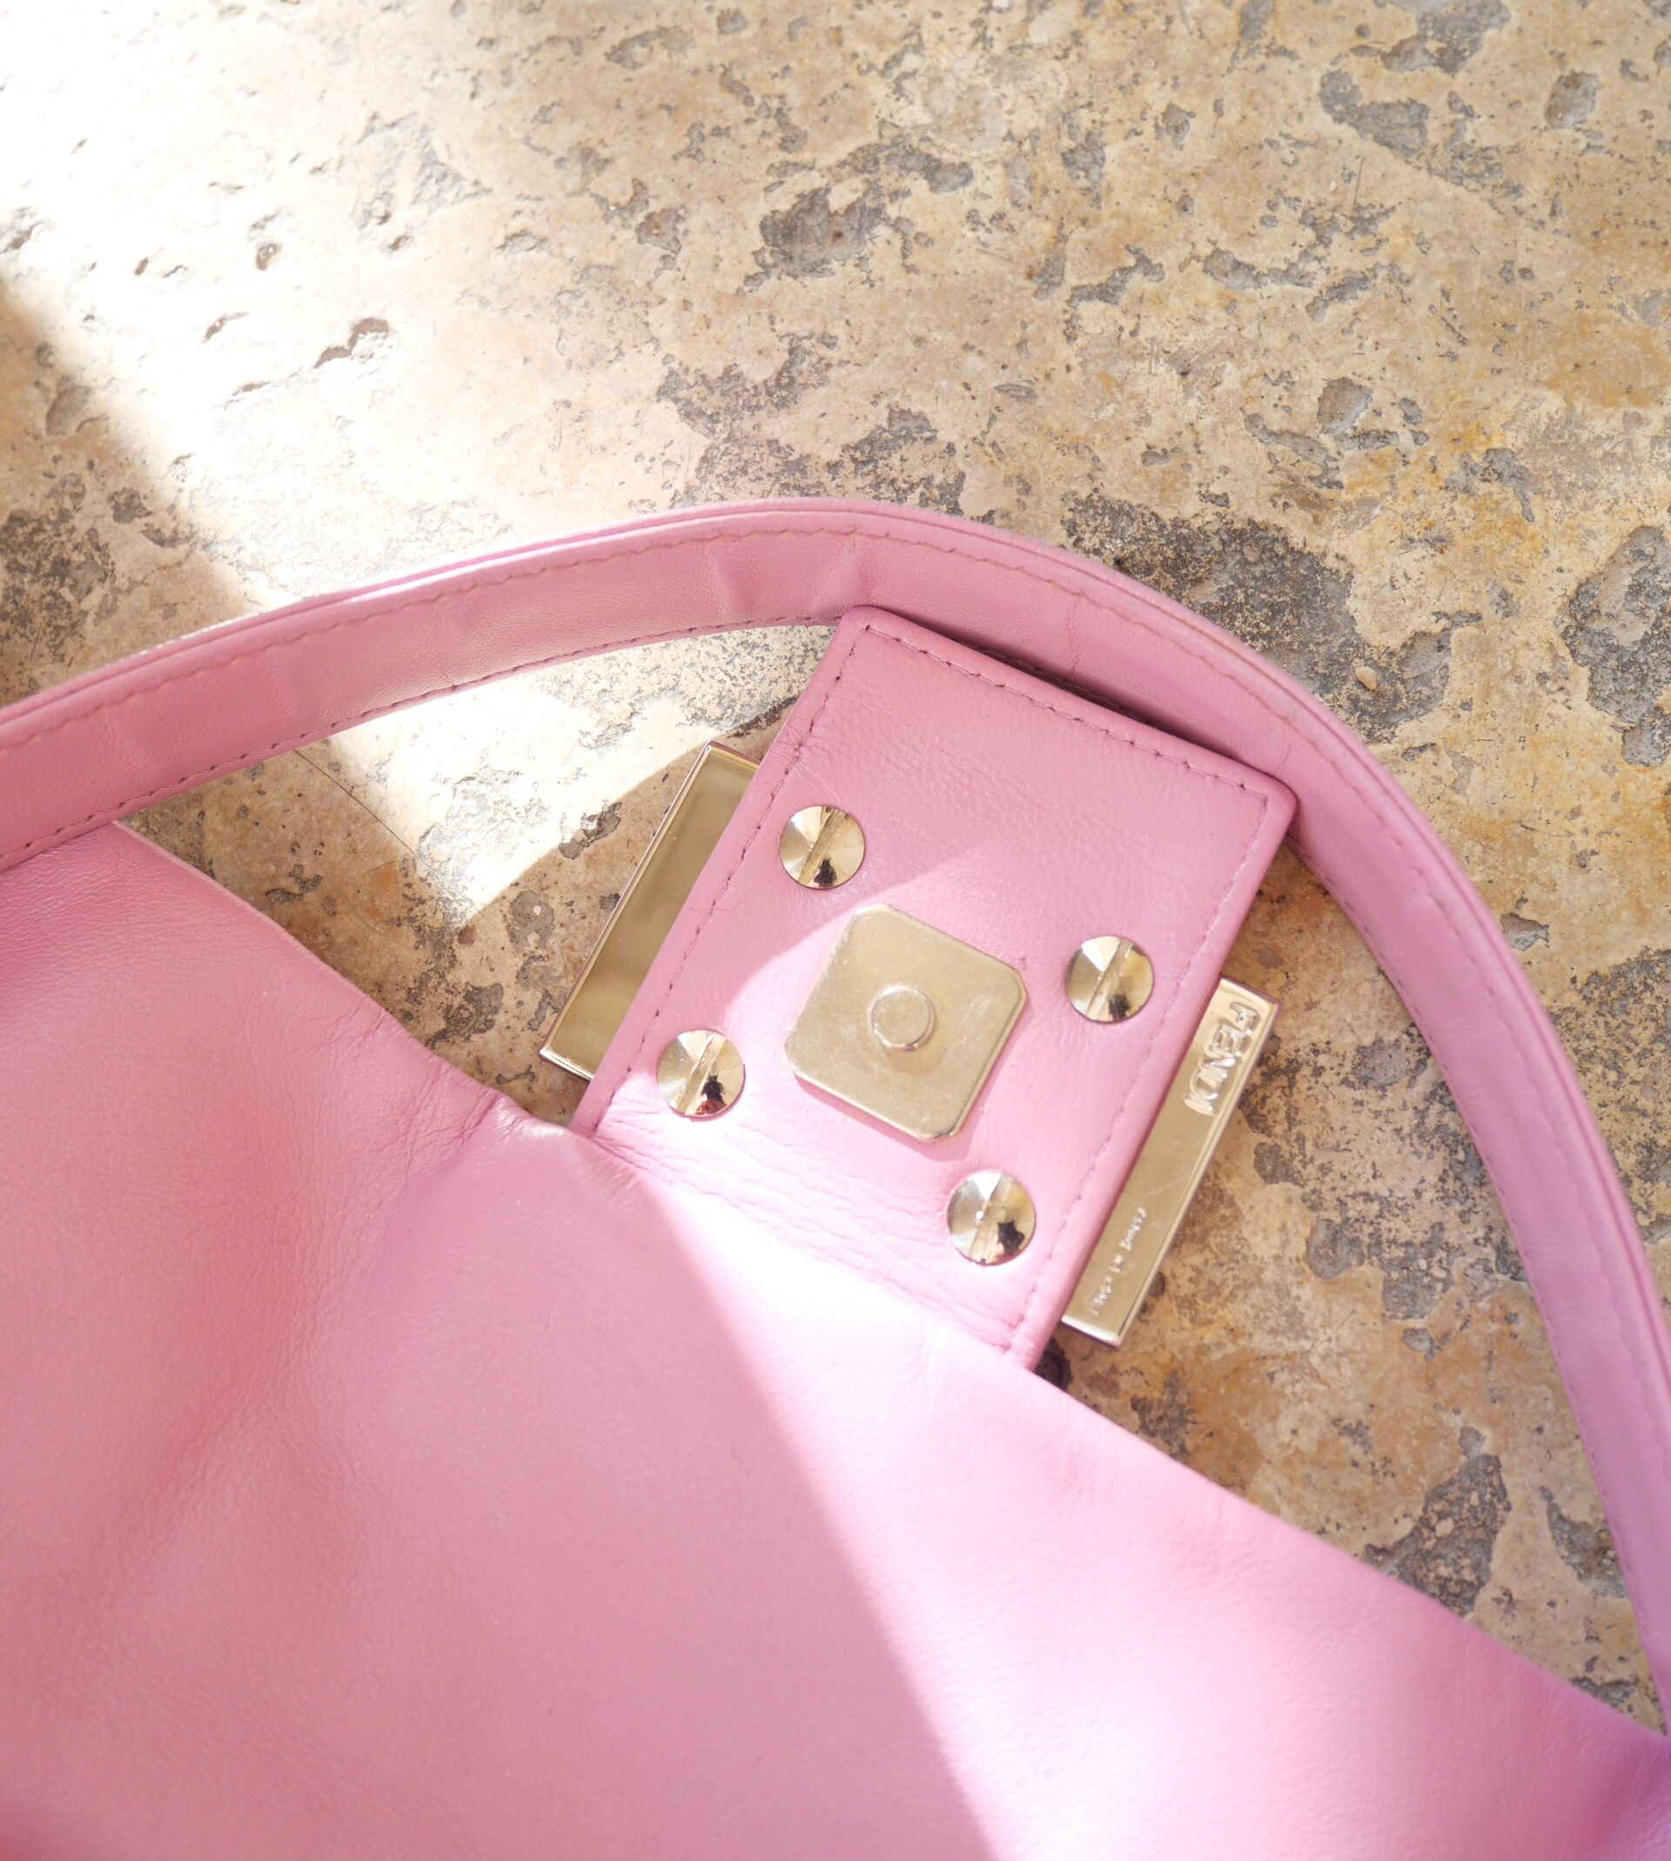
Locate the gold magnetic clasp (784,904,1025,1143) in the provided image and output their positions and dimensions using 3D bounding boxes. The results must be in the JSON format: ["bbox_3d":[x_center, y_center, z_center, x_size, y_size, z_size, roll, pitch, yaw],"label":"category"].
[{"bbox_3d":[0.008,0.009,0.208,0.021,0.004,0.021,25,78,14],"label":"gold magnetic clasp"}]

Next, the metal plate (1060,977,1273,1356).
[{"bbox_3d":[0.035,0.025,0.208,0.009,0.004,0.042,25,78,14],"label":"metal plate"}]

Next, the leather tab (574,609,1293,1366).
[{"bbox_3d":[0.011,0.004,0.213,0.056,0.005,0.068,25,78,14],"label":"leather tab"}]

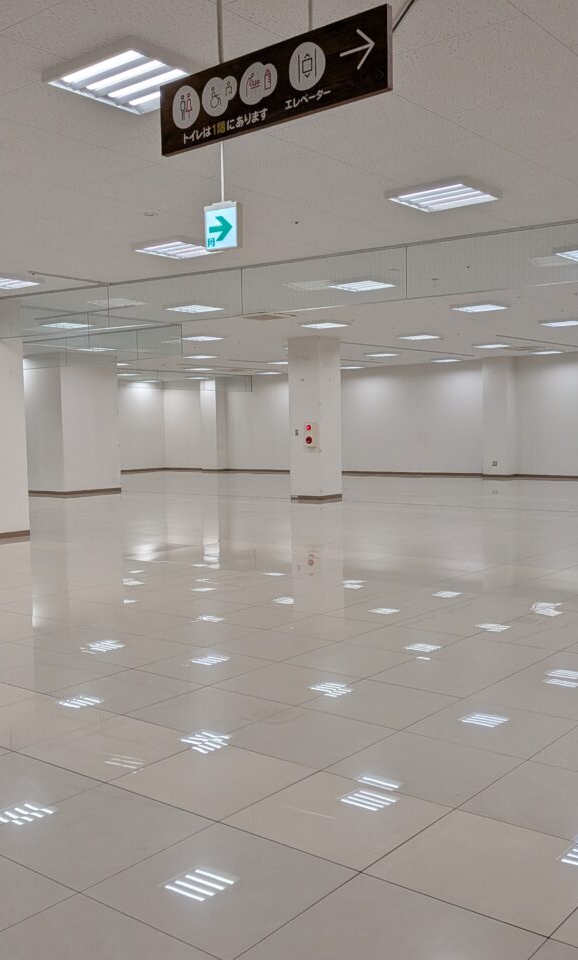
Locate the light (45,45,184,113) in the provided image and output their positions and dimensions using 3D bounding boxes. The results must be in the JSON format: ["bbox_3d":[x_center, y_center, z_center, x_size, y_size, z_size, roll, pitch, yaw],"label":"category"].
[{"bbox_3d":[-0.762,-1.982,4.377,0.620,0.060,0.590,2,4,40],"label":"light"}]

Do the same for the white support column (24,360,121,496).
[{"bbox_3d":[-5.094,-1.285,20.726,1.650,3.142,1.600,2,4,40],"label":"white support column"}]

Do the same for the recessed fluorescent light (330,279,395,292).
[{"bbox_3d":[0.900,-2.388,10.818,0.610,0.060,0.610,2,4,40],"label":"recessed fluorescent light"}]

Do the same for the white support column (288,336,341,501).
[{"bbox_3d":[0.521,-1.200,17.505,0.730,3.142,0.710,2,4,40],"label":"white support column"}]

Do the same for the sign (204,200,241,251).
[{"bbox_3d":[-0.351,-1.359,4.769,0.213,0.240,0.045,1,4,29],"label":"sign"}]

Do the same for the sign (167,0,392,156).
[{"bbox_3d":[-0.079,-1.339,3.039,1.000,0.252,0.030,2,4,40],"label":"sign"}]

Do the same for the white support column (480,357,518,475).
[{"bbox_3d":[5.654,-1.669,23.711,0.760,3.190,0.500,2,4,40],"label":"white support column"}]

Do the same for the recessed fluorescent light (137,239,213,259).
[{"bbox_3d":[-1.042,-2.215,8.479,0.610,0.060,0.610,1,4,38],"label":"recessed fluorescent light"}]

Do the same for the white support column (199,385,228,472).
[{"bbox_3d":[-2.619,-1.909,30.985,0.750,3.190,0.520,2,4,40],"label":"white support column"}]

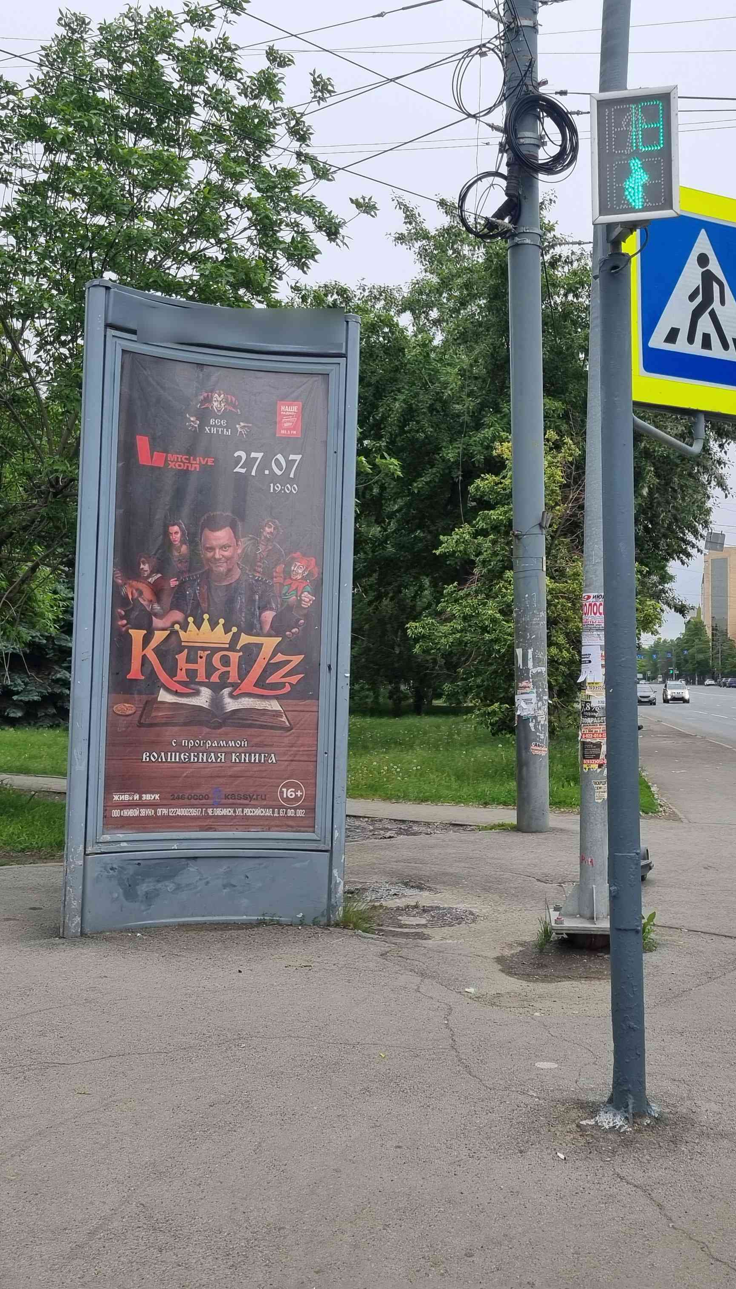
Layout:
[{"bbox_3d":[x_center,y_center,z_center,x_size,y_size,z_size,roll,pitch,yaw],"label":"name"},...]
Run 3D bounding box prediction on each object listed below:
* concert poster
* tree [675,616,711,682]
[{"bbox_3d":[-0.940,-0.317,8.130,1.360,2.960,0.110,2,-4,-16],"label":"concert poster"},{"bbox_3d":[74.410,1.227,295.000,8.100,15.800,8.100,0,-1,7],"label":"tree"}]

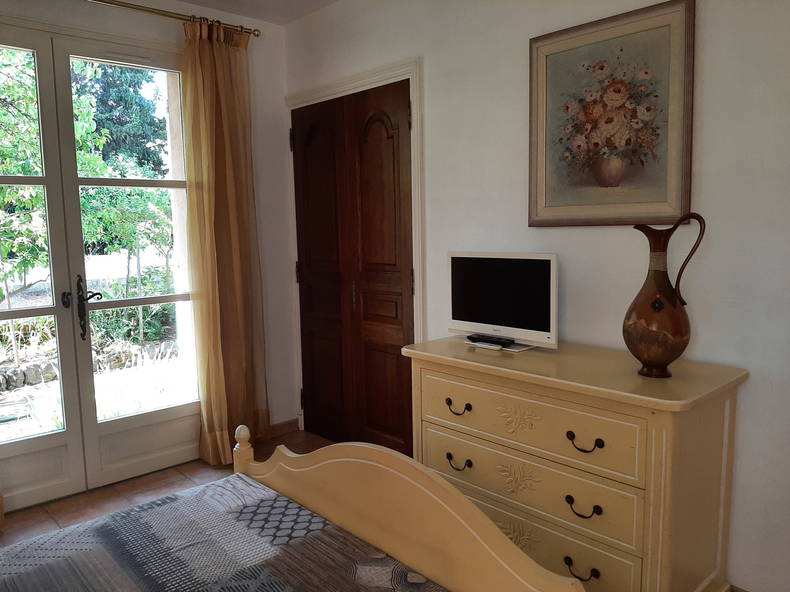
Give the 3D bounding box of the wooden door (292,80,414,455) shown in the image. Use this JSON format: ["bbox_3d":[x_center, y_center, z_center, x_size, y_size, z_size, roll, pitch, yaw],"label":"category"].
[{"bbox_3d":[-0.247,-0.094,3.416,0.050,2.040,1.040,-7,9,-43],"label":"wooden door"}]

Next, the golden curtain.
[{"bbox_3d":[-0.940,-0.258,3.352,0.440,2.380,0.170,-7,9,-43],"label":"golden curtain"}]

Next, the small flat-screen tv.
[{"bbox_3d":[0.416,0.011,2.363,0.180,0.363,0.532,-7,9,-43],"label":"small flat-screen tv"}]

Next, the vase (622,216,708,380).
[{"bbox_3d":[0.826,-0.003,1.831,0.222,0.498,0.190,2,7,27],"label":"vase"}]

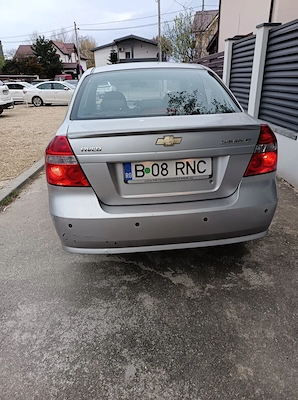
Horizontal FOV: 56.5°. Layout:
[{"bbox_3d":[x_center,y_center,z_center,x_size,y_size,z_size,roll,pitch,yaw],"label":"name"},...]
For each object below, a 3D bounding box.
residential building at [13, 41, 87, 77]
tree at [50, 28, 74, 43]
[{"bbox_3d":[-16.722,-22.980,47.472,12.300,7.700,10.000,-5,24,-5],"label":"residential building"},{"bbox_3d":[-18.245,-30.766,60.404,6.000,11.600,6.000,-3,24,0],"label":"tree"}]

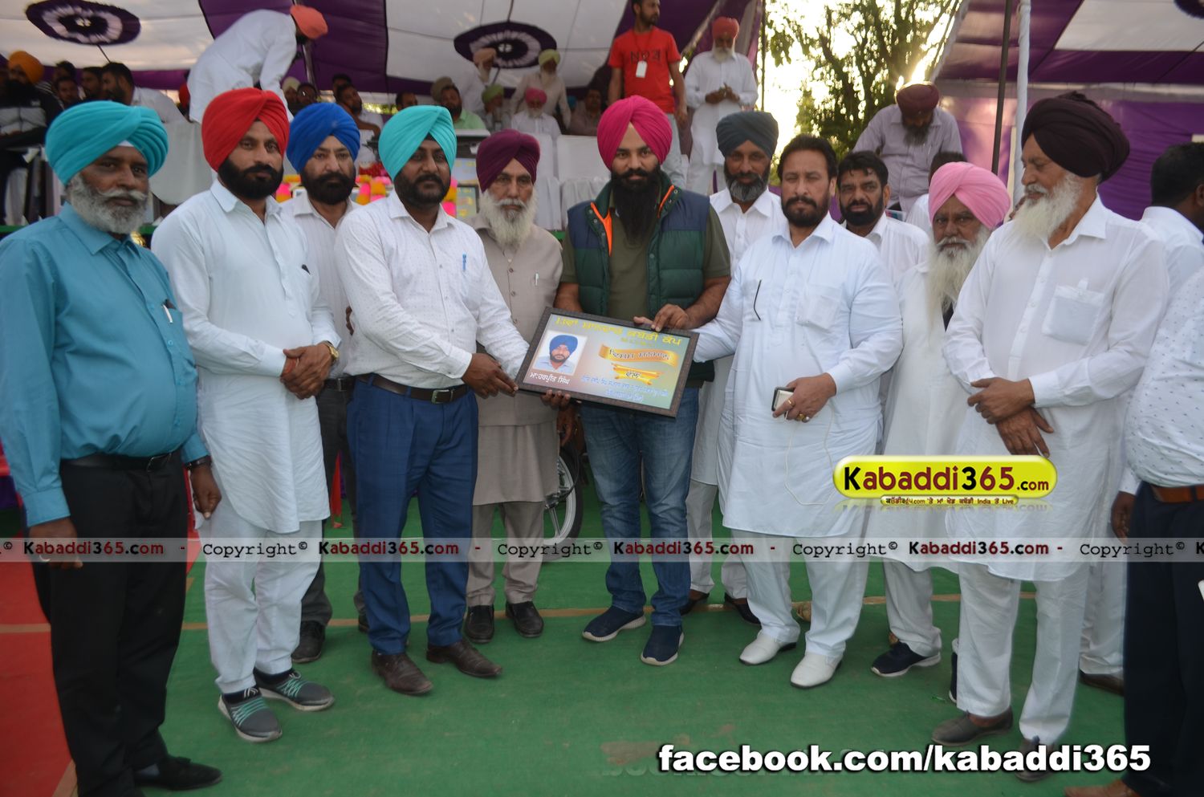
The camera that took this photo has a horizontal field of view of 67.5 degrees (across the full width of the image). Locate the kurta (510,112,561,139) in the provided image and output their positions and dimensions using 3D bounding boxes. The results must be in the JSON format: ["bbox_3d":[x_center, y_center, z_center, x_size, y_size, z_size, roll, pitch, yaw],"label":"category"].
[{"bbox_3d":[-0.677,-2.642,9.200,0.520,0.620,0.380,1,11,-2],"label":"kurta"}]

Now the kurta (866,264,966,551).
[{"bbox_3d":[1.098,0.006,2.983,0.470,1.000,0.350,7,12,29],"label":"kurta"}]

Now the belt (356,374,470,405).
[{"bbox_3d":[-0.589,-0.042,2.840,0.380,0.080,0.290,-6,13,-33],"label":"belt"}]

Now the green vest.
[{"bbox_3d":[0.127,-0.402,3.006,0.490,0.680,0.300,2,9,8],"label":"green vest"}]

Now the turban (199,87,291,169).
[{"bbox_3d":[-0.983,-0.741,2.481,0.225,0.210,0.260,-7,7,-41],"label":"turban"}]

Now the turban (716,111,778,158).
[{"bbox_3d":[0.518,-0.940,3.210,0.215,0.165,0.250,2,6,9],"label":"turban"}]

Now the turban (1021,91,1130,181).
[{"bbox_3d":[1.227,-0.676,2.330,0.275,0.210,0.235,-1,11,-12],"label":"turban"}]

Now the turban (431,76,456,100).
[{"bbox_3d":[-1.469,-2.877,8.400,0.210,0.210,0.250,-3,10,-20],"label":"turban"}]

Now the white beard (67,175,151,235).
[{"bbox_3d":[-1.138,-0.448,2.070,0.130,0.145,0.155,7,11,36],"label":"white beard"}]

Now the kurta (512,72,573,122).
[{"bbox_3d":[-0.636,-3.018,9.600,0.580,0.980,0.360,1,11,-2],"label":"kurta"}]

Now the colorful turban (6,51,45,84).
[{"bbox_3d":[-4.284,-2.456,6.700,0.250,0.225,0.265,-1,11,-10],"label":"colorful turban"}]

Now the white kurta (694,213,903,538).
[{"bbox_3d":[0.631,-0.093,2.886,0.600,0.960,0.420,6,11,25],"label":"white kurta"}]

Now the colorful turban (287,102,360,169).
[{"bbox_3d":[-0.915,-0.860,2.947,0.230,0.210,0.265,-4,5,-26],"label":"colorful turban"}]

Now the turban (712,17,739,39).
[{"bbox_3d":[1.030,-3.090,7.500,0.225,0.180,0.250,2,9,8],"label":"turban"}]

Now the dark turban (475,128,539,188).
[{"bbox_3d":[-0.330,-0.847,3.180,0.210,0.210,0.255,-1,9,-13],"label":"dark turban"}]

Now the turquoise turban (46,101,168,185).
[{"bbox_3d":[-1.099,-0.566,2.000,0.275,0.195,0.250,10,14,39],"label":"turquoise turban"}]

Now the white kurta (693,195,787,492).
[{"bbox_3d":[0.514,-0.236,3.318,0.480,1.090,0.300,2,9,8],"label":"white kurta"}]

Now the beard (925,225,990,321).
[{"bbox_3d":[1.075,-0.378,2.720,0.190,0.290,0.150,9,14,37],"label":"beard"}]

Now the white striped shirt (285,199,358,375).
[{"bbox_3d":[-0.919,-0.373,3.000,0.480,0.640,0.280,-2,11,-16],"label":"white striped shirt"}]

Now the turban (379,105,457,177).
[{"bbox_3d":[-0.578,-0.807,2.830,0.220,0.220,0.265,-4,10,-27],"label":"turban"}]

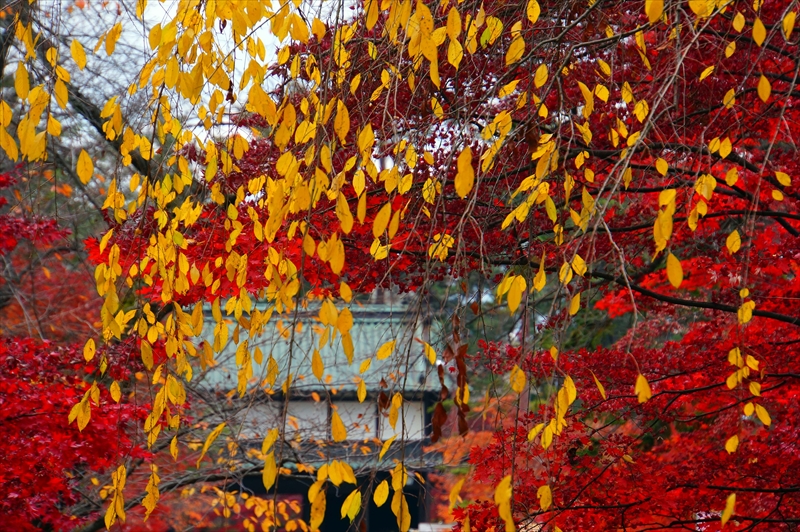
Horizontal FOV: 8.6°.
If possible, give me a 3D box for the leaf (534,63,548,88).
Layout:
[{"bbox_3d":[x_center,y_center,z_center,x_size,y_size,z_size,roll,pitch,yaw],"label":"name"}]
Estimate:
[{"bbox_3d":[0.309,-0.416,11.632,0.027,0.052,0.016,11,-3,0],"label":"leaf"}]

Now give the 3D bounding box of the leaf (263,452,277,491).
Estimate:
[{"bbox_3d":[-0.274,0.435,11.279,0.037,0.091,0.013,7,0,-1],"label":"leaf"}]

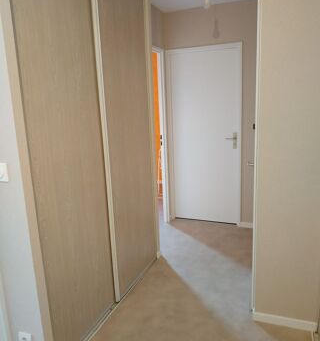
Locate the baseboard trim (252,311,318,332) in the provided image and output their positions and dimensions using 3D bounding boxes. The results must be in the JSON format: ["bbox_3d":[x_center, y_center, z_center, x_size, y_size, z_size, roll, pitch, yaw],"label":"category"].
[{"bbox_3d":[0.798,0.969,1.902,0.371,0.066,0.017,2,12,20],"label":"baseboard trim"}]

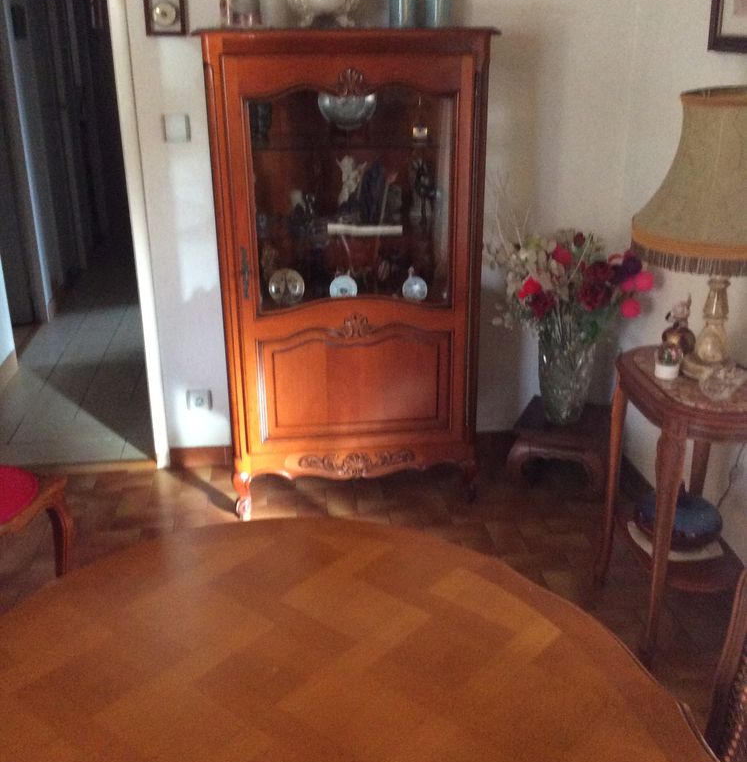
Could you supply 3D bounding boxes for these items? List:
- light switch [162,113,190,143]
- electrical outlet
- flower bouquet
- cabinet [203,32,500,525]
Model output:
[{"bbox_3d":[-0.615,-0.790,2.893,0.082,0.086,0.016,-3,22,-7],"label":"light switch"},{"bbox_3d":[-0.608,0.069,3.237,0.082,0.081,0.016,-3,22,-7],"label":"electrical outlet"},{"bbox_3d":[0.620,-0.171,3.049,0.503,0.681,0.424,-3,22,-7],"label":"flower bouquet"},{"bbox_3d":[-0.085,-0.329,2.937,0.829,1.485,0.390,-3,22,-7],"label":"cabinet"}]

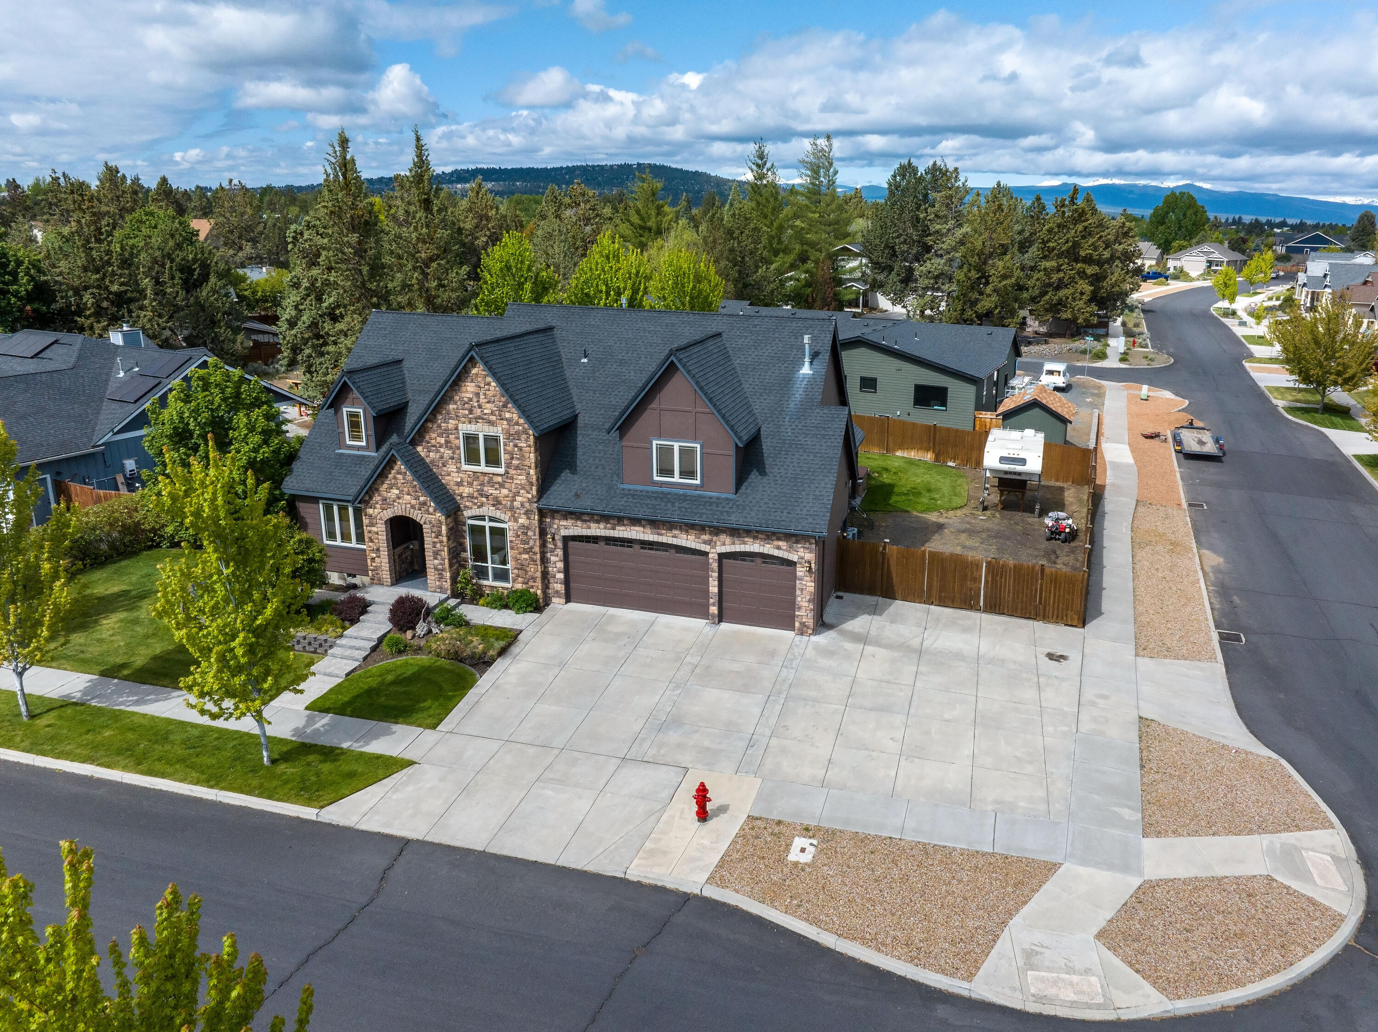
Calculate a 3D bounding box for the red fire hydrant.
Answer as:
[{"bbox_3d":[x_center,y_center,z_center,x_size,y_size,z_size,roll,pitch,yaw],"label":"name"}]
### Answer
[{"bbox_3d":[0.274,6.197,20.598,0.440,0.977,0.370,8,19,22],"label":"red fire hydrant"}]

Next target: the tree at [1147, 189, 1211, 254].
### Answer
[{"bbox_3d":[122.565,-72.548,239.433,14.000,17.310,14.000,8,19,25],"label":"tree"}]

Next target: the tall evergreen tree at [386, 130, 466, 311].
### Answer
[{"bbox_3d":[-17.716,-16.703,64.000,6.600,17.238,6.600,6,18,17],"label":"tall evergreen tree"}]

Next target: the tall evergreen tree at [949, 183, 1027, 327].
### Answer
[{"bbox_3d":[31.219,-27.424,101.000,8.000,14.800,8.000,5,18,16],"label":"tall evergreen tree"}]

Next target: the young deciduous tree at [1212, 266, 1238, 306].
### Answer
[{"bbox_3d":[68.075,-28.998,122.000,3.300,5.800,3.300,9,20,27],"label":"young deciduous tree"}]

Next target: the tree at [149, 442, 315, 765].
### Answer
[{"bbox_3d":[-11.000,2.280,22.940,3.800,8.400,3.800,-9,20,-26],"label":"tree"}]

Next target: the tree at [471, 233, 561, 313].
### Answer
[{"bbox_3d":[-9.528,-9.878,52.000,5.000,10.803,5.000,6,18,17],"label":"tree"}]

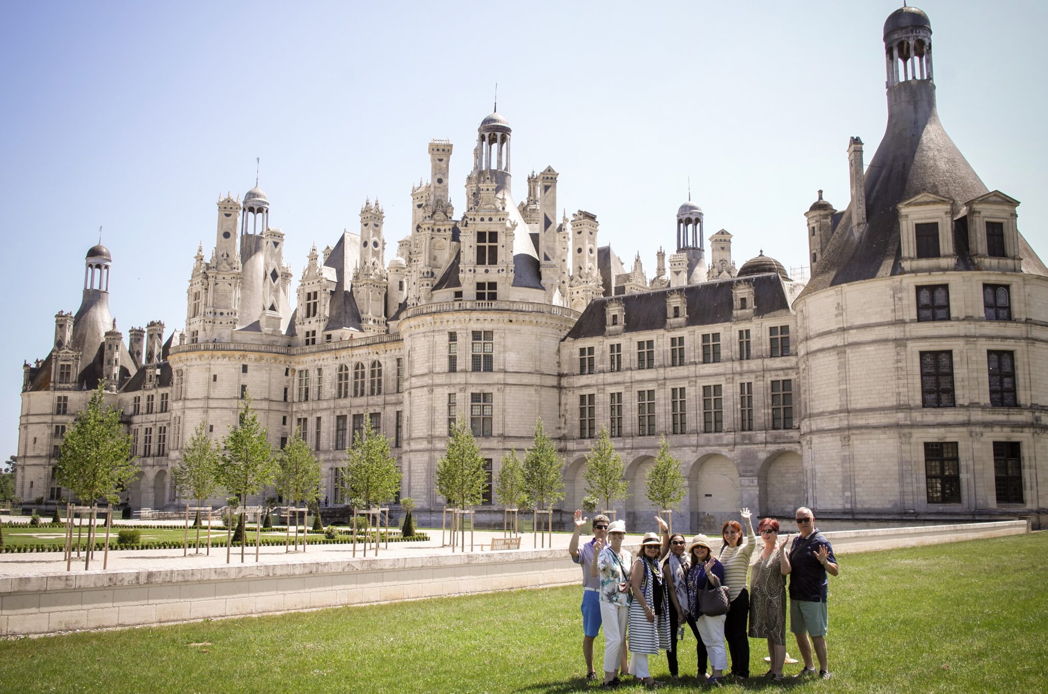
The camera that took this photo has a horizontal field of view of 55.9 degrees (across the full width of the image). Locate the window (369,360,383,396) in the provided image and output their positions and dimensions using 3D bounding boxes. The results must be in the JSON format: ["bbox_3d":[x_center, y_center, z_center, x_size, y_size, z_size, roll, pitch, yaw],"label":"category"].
[{"bbox_3d":[-17.958,3.779,120.244,2.050,4.457,0.350,-7,-12,39],"label":"window"}]

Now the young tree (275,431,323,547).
[{"bbox_3d":[-12.233,7.655,53.440,2.450,6.500,2.450,2,-10,-13],"label":"young tree"}]

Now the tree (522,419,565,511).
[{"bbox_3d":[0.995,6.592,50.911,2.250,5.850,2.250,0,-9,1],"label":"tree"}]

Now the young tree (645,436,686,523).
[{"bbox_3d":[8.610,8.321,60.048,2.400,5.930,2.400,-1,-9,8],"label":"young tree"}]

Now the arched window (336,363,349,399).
[{"bbox_3d":[-22.784,4.316,124.207,2.050,4.393,0.350,-7,-12,39],"label":"arched window"}]

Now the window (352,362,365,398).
[{"bbox_3d":[-20.390,4.045,122.242,2.050,4.325,0.350,-7,-12,39],"label":"window"}]

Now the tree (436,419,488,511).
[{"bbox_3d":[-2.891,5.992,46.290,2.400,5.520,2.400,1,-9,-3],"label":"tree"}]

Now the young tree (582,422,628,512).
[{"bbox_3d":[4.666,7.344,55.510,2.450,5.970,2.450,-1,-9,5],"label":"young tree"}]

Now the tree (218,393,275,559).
[{"bbox_3d":[-10.403,4.933,37.038,2.200,6.420,2.200,3,-10,-15],"label":"tree"}]

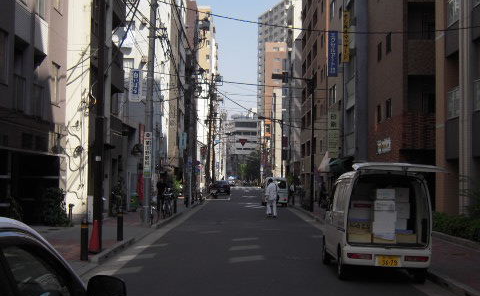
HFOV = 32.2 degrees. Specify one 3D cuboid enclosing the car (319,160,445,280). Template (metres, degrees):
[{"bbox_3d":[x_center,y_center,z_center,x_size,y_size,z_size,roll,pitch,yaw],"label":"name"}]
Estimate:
[{"bbox_3d":[2.362,1.283,15.003,1.500,1.870,3.550,1,-2,0],"label":"car"}]

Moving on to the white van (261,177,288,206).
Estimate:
[{"bbox_3d":[2.054,2.581,49.282,1.520,1.800,3.500,1,-2,0],"label":"white van"}]

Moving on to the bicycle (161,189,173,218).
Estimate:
[{"bbox_3d":[-2.821,2.148,32.019,0.550,1.050,1.700,1,-2,0],"label":"bicycle"}]

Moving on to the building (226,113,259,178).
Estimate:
[{"bbox_3d":[1.061,0.656,305.467,15.000,25.500,14.000,1,-2,0],"label":"building"}]

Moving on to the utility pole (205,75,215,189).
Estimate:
[{"bbox_3d":[-2.925,-1.212,76.202,0.400,11.000,0.400,1,-2,0],"label":"utility pole"}]

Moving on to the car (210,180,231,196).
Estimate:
[{"bbox_3d":[-1.753,3.620,74.027,1.700,1.450,4.400,1,-2,0],"label":"car"}]

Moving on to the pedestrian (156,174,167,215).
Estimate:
[{"bbox_3d":[-3.246,1.930,34.530,0.500,1.660,0.380,1,-2,0],"label":"pedestrian"}]

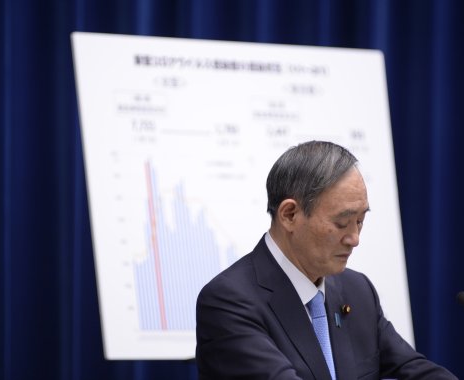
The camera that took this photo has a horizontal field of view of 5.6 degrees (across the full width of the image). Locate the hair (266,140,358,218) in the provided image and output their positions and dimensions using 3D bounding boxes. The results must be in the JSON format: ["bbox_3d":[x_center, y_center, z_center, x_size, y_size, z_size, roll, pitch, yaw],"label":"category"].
[{"bbox_3d":[0.146,-0.016,8.700,0.172,0.160,0.165,16,9,33],"label":"hair"}]

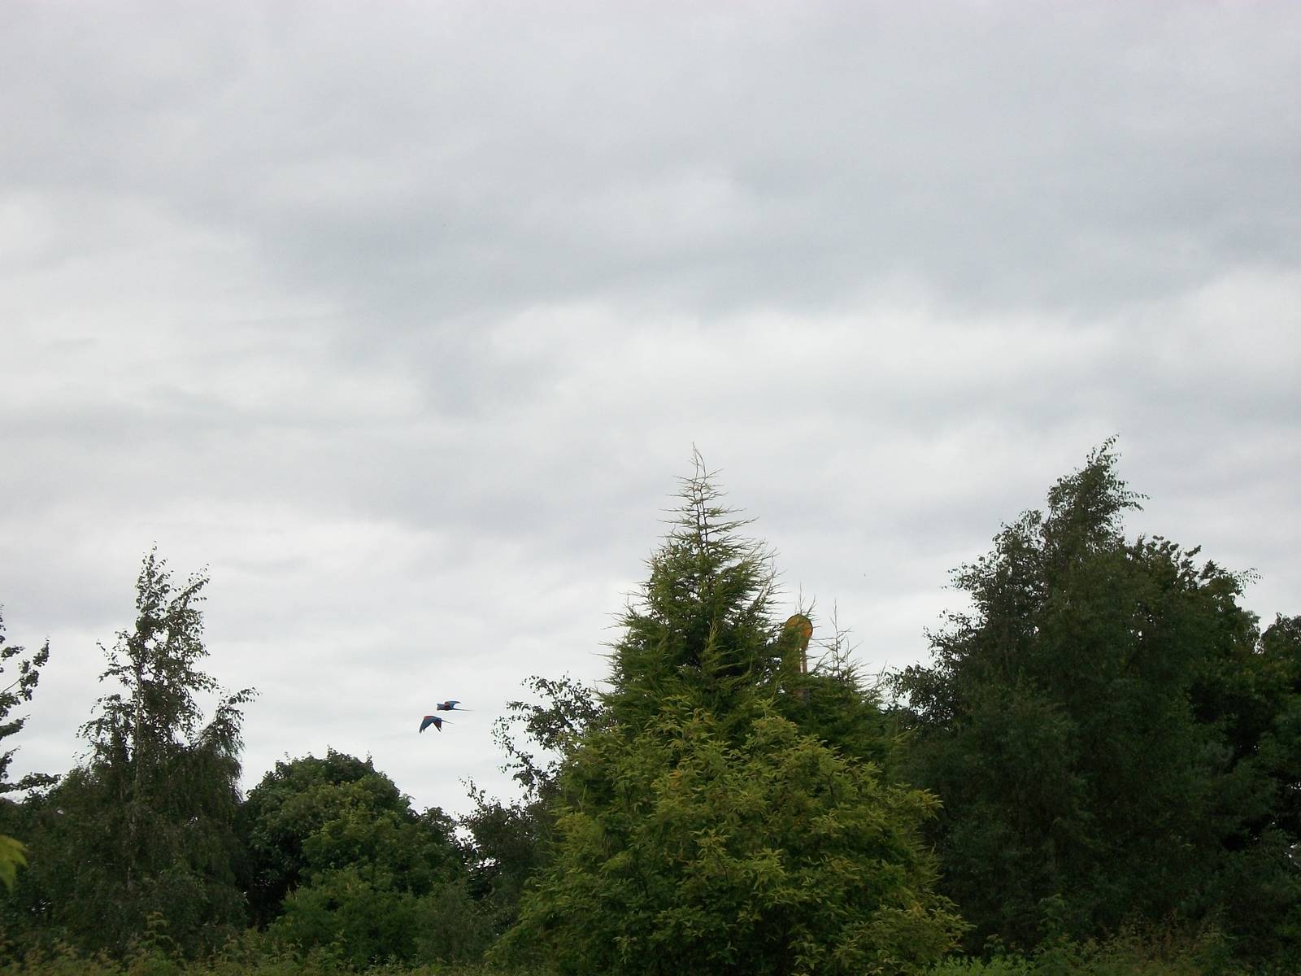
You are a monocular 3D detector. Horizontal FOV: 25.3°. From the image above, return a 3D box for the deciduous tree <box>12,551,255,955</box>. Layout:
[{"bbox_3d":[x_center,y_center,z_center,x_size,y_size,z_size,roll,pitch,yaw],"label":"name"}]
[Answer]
[{"bbox_3d":[-8.400,4.400,47.000,4.000,6.800,3.900,0,-7,0],"label":"deciduous tree"}]

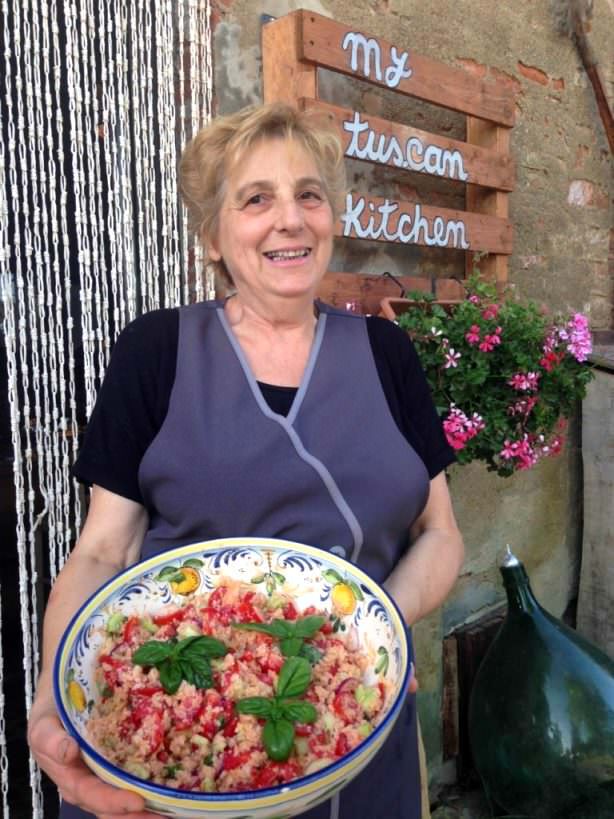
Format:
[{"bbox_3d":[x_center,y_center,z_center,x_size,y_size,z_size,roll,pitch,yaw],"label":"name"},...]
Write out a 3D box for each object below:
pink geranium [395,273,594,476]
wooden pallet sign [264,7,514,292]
[{"bbox_3d":[0.431,-0.086,1.762,0.370,0.450,0.520,6,9,45],"label":"pink geranium"},{"bbox_3d":[0.234,-0.519,1.873,0.116,0.600,0.793,6,9,45],"label":"wooden pallet sign"}]

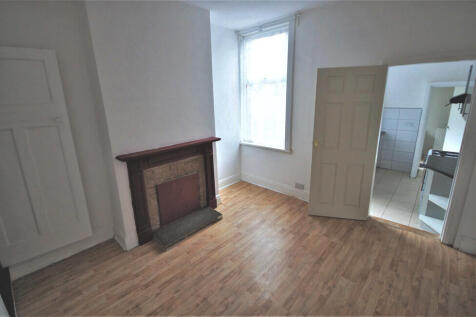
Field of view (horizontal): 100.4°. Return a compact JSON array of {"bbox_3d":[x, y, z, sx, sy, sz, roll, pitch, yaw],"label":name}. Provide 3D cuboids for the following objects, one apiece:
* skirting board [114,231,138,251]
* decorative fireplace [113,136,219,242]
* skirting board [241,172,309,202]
[{"bbox_3d":[-1.348,0.949,2.375,0.321,0.140,0.137,11,19,38],"label":"skirting board"},{"bbox_3d":[-0.766,0.361,2.591,1.283,1.080,0.190,-14,20,-38],"label":"decorative fireplace"},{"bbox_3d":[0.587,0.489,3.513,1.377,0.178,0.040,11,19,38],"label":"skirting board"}]

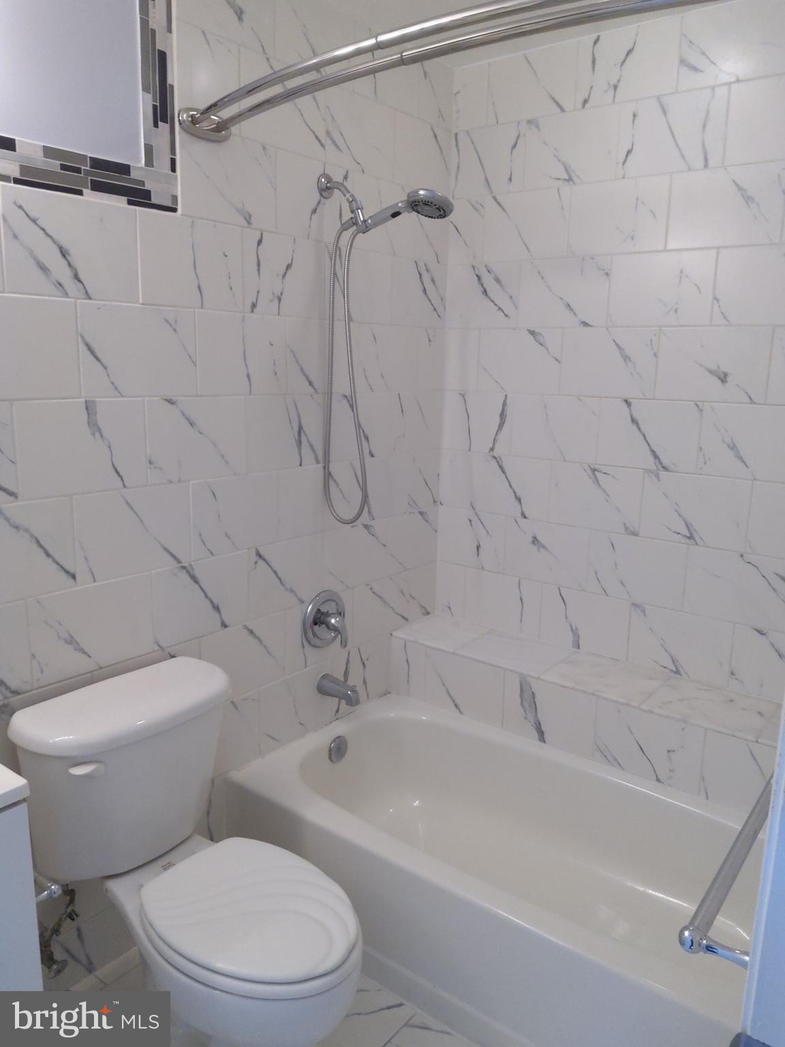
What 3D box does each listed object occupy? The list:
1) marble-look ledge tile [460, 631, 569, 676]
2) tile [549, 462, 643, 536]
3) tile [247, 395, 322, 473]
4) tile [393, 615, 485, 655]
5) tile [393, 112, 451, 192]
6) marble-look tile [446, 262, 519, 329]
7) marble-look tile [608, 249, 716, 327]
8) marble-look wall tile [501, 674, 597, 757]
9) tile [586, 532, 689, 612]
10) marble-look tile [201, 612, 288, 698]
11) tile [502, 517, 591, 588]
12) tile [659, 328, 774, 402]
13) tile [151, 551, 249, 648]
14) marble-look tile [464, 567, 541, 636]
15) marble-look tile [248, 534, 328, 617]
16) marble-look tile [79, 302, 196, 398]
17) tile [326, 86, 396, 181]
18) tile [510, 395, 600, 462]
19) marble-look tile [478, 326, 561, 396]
[{"bbox_3d":[0.394,0.421,2.545,0.302,0.010,0.256,10,15,37],"label":"marble-look ledge tile"},{"bbox_3d":[0.626,-0.083,2.428,0.299,0.201,0.010,10,15,37],"label":"tile"},{"bbox_3d":[-0.295,-0.256,2.178,0.010,0.204,0.302,10,15,37],"label":"tile"},{"bbox_3d":[0.175,0.383,2.732,0.241,0.010,0.268,10,15,37],"label":"tile"},{"bbox_3d":[0.098,-1.152,2.480,0.010,0.204,0.302,10,15,37],"label":"tile"},{"bbox_3d":[0.297,-0.745,2.574,0.269,0.202,0.010,10,15,37],"label":"marble-look tile"},{"bbox_3d":[0.760,-0.662,2.225,0.300,0.200,0.010,10,15,37],"label":"marble-look tile"},{"bbox_3d":[0.467,0.566,2.357,0.299,0.192,0.010,10,15,37],"label":"marble-look wall tile"},{"bbox_3d":[0.741,0.138,2.389,0.300,0.200,0.010,10,15,37],"label":"tile"},{"bbox_3d":[-0.409,0.374,2.169,0.010,0.203,0.301,10,15,37],"label":"marble-look tile"},{"bbox_3d":[0.501,0.095,2.561,0.299,0.201,0.010,10,15,37],"label":"tile"},{"bbox_3d":[0.877,-0.437,2.158,0.299,0.201,0.010,10,15,37],"label":"tile"},{"bbox_3d":[-0.484,0.191,1.997,0.010,0.201,0.299,10,15,37],"label":"tile"},{"bbox_3d":[0.378,0.270,2.702,0.300,0.200,0.010,10,15,37],"label":"marble-look tile"},{"bbox_3d":[-0.304,0.148,2.260,0.010,0.204,0.302,10,15,37],"label":"marble-look tile"},{"bbox_3d":[-0.563,-0.384,1.758,0.010,0.202,0.299,10,15,37],"label":"marble-look tile"},{"bbox_3d":[-0.088,-1.103,2.239,0.010,0.203,0.301,10,15,37],"label":"tile"},{"bbox_3d":[0.512,-0.302,2.478,0.299,0.201,0.010,10,15,37],"label":"tile"},{"bbox_3d":[0.407,-0.524,2.527,0.299,0.202,0.010,10,15,37],"label":"marble-look tile"}]

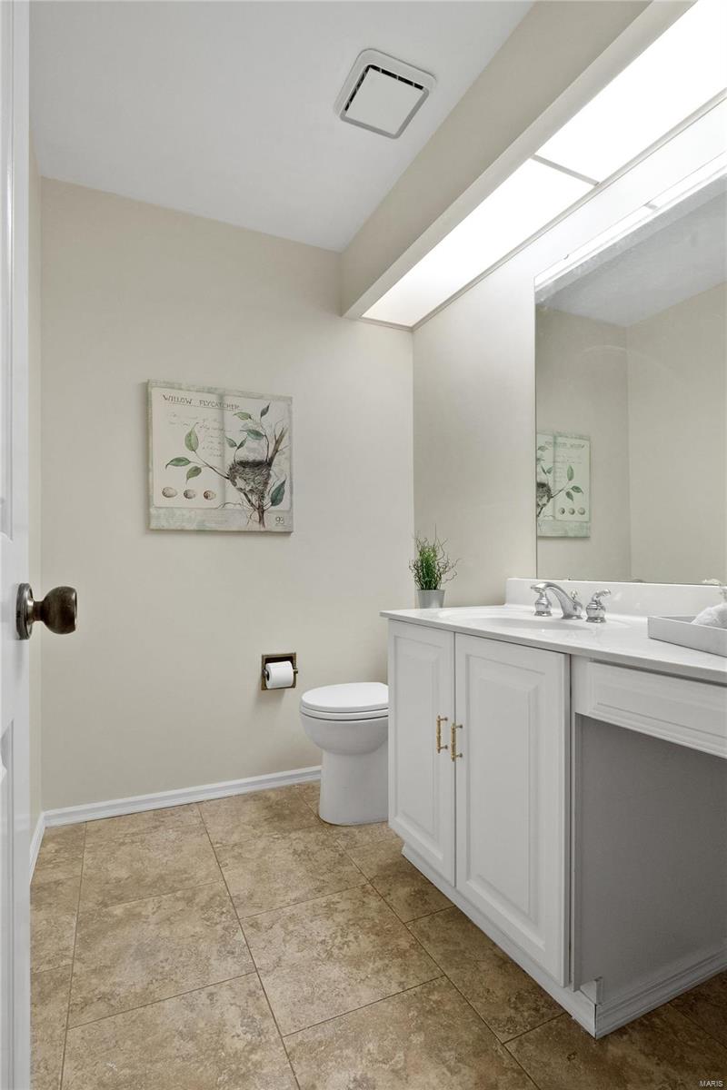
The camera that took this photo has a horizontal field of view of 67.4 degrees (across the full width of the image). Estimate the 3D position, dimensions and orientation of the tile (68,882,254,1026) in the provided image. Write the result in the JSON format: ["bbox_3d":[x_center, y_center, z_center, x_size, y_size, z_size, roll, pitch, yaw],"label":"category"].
[{"bbox_3d":[-0.535,1.046,1.436,0.406,0.012,0.406,0,-1,-23],"label":"tile"}]

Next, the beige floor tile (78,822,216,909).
[{"bbox_3d":[-0.707,1.053,1.803,0.406,0.012,0.406,0,-1,-23],"label":"beige floor tile"}]

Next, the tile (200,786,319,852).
[{"bbox_3d":[-0.404,1.058,2.135,0.406,0.012,0.400,0,-1,-23],"label":"tile"}]

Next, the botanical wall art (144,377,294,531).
[{"bbox_3d":[-0.584,-0.351,2.285,0.585,0.592,0.035,0,-1,-25],"label":"botanical wall art"}]

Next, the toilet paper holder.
[{"bbox_3d":[-0.358,0.554,2.358,0.157,0.158,0.100,0,-1,-25],"label":"toilet paper holder"}]

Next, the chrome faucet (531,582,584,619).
[{"bbox_3d":[0.565,0.164,1.597,0.182,0.110,0.070,0,-1,-25],"label":"chrome faucet"}]

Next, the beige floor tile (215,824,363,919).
[{"bbox_3d":[-0.247,1.051,1.774,0.406,0.012,0.406,0,-1,-23],"label":"beige floor tile"}]

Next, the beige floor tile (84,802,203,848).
[{"bbox_3d":[-0.825,1.058,2.066,0.406,0.012,0.195,0,-1,-23],"label":"beige floor tile"}]

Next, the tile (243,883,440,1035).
[{"bbox_3d":[-0.077,1.044,1.411,0.406,0.012,0.406,0,-1,-23],"label":"tile"}]

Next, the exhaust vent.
[{"bbox_3d":[0.065,-1.364,1.660,0.235,0.035,0.235,0,-1,-25],"label":"exhaust vent"}]

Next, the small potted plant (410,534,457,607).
[{"bbox_3d":[0.289,0.131,2.232,0.170,0.362,0.170,0,-1,-25],"label":"small potted plant"}]

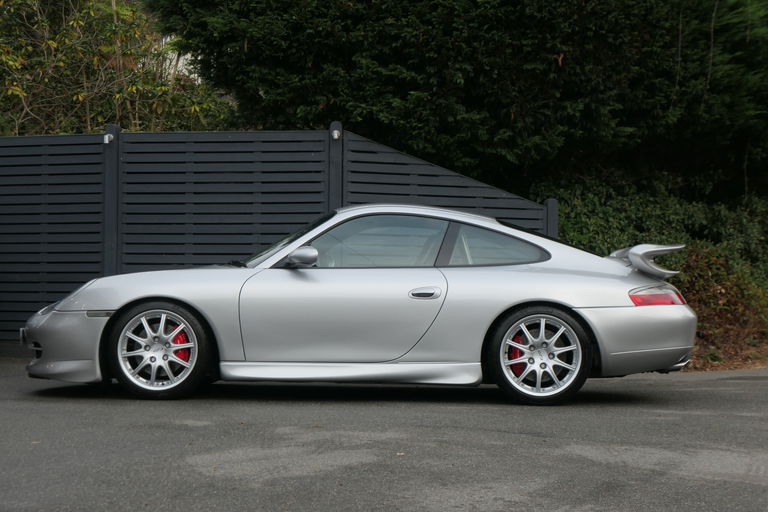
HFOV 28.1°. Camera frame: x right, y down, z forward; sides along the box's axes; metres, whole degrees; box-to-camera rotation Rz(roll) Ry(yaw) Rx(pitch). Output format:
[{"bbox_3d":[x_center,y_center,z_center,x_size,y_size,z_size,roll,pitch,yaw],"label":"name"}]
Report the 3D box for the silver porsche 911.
[{"bbox_3d":[-0.212,0.290,10.221,4.430,1.270,1.800,1,-2,4],"label":"silver porsche 911"}]

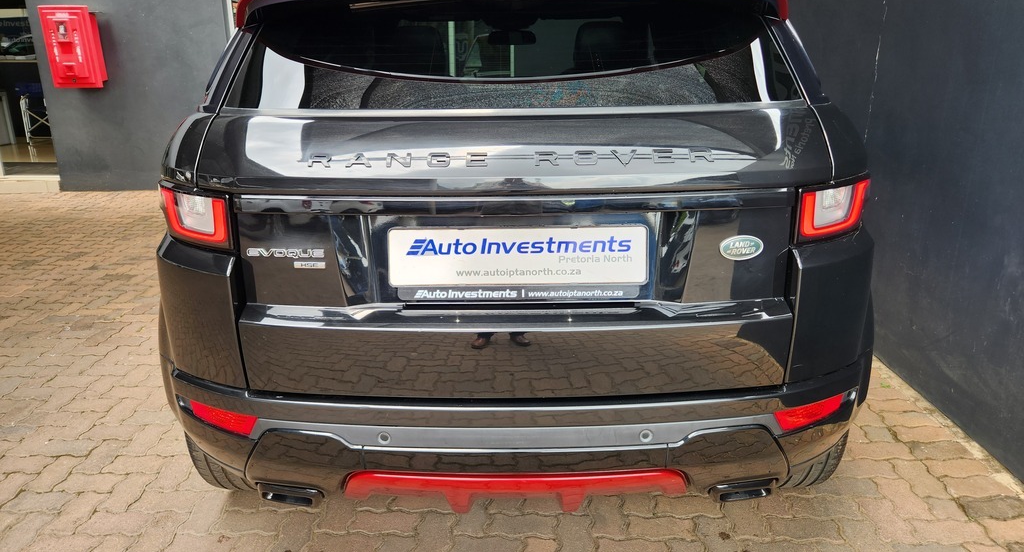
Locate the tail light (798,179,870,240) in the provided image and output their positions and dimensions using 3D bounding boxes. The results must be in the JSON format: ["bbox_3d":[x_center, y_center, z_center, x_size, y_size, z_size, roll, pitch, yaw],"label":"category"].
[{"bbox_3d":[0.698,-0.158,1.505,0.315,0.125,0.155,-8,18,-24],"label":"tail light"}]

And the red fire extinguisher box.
[{"bbox_3d":[-4.626,-2.417,7.232,0.510,0.810,0.240,-1,17,0],"label":"red fire extinguisher box"}]

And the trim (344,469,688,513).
[{"bbox_3d":[0.013,0.454,1.478,0.750,0.125,0.110,-1,17,0],"label":"trim"}]

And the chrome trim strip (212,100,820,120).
[{"bbox_3d":[0.006,-0.344,1.416,1.260,0.030,0.090,-1,17,0],"label":"chrome trim strip"}]

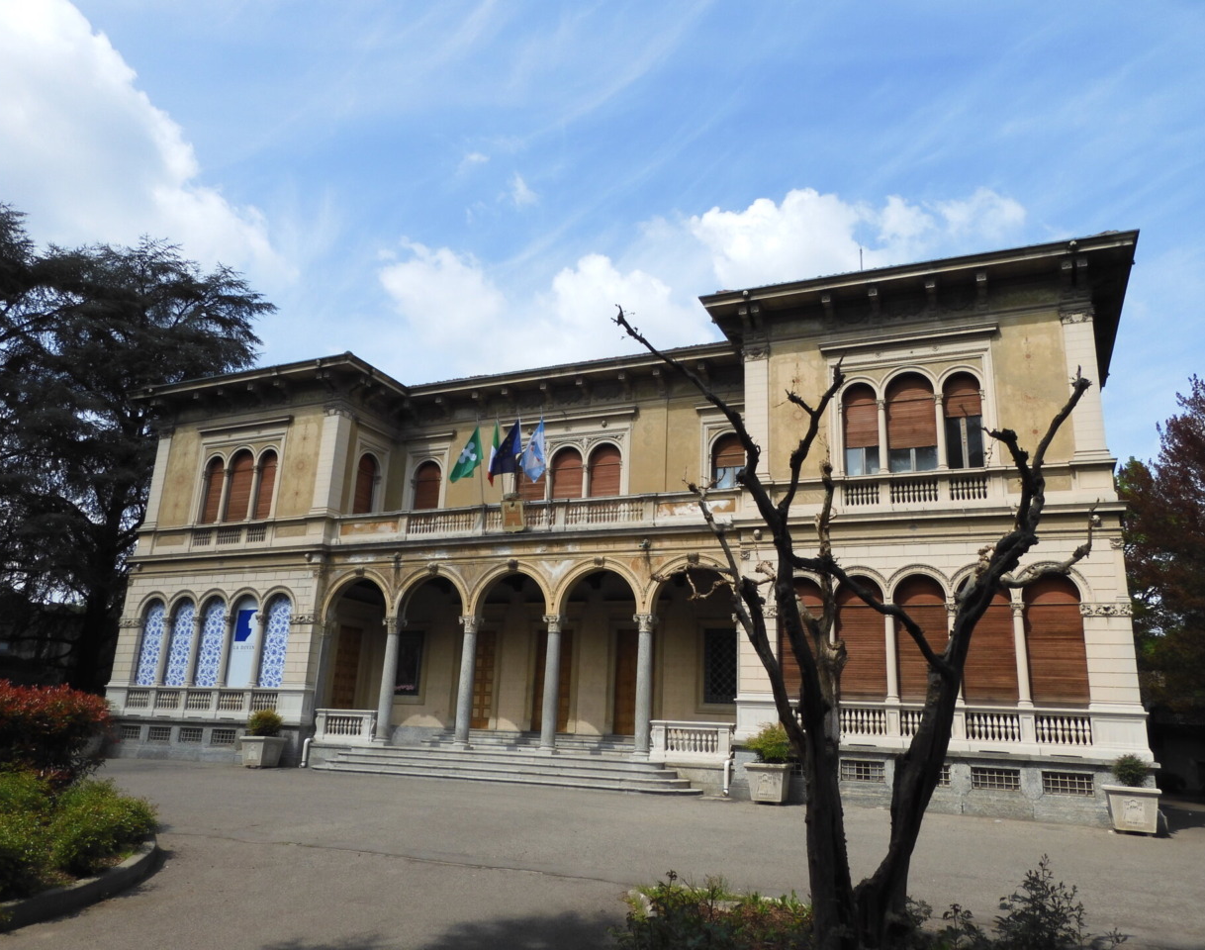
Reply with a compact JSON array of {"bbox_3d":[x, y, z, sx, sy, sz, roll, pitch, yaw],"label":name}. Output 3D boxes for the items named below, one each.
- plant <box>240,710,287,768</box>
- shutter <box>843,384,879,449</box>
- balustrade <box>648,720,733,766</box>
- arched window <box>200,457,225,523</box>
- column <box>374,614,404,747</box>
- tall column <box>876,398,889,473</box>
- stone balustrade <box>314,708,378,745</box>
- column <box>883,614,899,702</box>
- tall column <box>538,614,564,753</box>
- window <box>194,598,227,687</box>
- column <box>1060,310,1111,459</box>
[{"bbox_3d":[-9.133,7.102,23.718,0.887,1.513,0.887,-4,-17,23],"label":"plant"},{"bbox_3d":[5.900,-1.350,20.085,0.775,1.513,0.098,-5,-17,23],"label":"shutter"},{"bbox_3d":[2.000,6.021,19.726,2.000,0.909,0.303,-4,-16,23],"label":"balustrade"},{"bbox_3d":[-12.362,0.486,27.974,0.772,2.188,0.180,-4,-17,23],"label":"arched window"},{"bbox_3d":[-5.709,5.426,23.419,0.406,3.235,0.406,-5,-17,23],"label":"column"},{"bbox_3d":[6.371,-0.883,19.901,0.214,1.788,0.210,-4,-17,23],"label":"tall column"},{"bbox_3d":[-6.814,6.782,23.714,2.050,0.820,0.320,-5,-17,23],"label":"stone balustrade"},{"bbox_3d":[6.057,3.767,18.436,0.270,1.930,0.270,-5,-17,23],"label":"column"},{"bbox_3d":[-1.267,5.082,21.531,0.406,3.272,0.406,-5,-17,23],"label":"tall column"},{"bbox_3d":[-11.739,4.985,26.414,0.960,2.667,0.180,-4,-17,23],"label":"window"},{"bbox_3d":[10.004,-1.860,18.272,0.657,3.363,0.505,-4,-16,23],"label":"column"}]

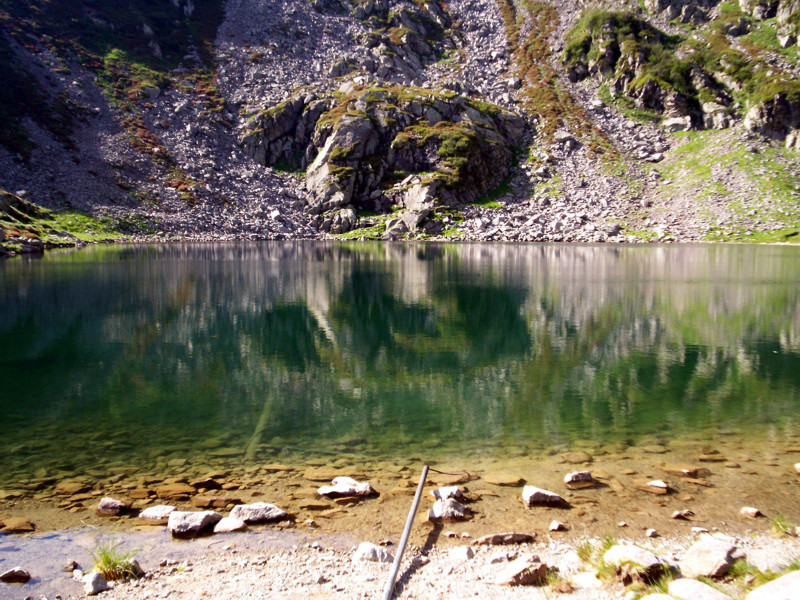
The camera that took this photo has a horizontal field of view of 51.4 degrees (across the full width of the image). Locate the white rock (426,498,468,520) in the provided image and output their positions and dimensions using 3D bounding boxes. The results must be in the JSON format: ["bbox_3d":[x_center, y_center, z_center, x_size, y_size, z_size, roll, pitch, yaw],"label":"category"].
[{"bbox_3d":[0.332,1.458,5.806,0.285,0.120,0.190,1,5,3],"label":"white rock"}]

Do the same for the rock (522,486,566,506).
[{"bbox_3d":[1.109,1.509,6.380,0.353,0.116,0.201,1,5,10],"label":"rock"}]

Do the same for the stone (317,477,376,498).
[{"bbox_3d":[-0.405,1.417,6.291,0.430,0.120,0.230,0,5,-4],"label":"stone"}]

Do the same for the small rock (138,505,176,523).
[{"bbox_3d":[-1.782,1.562,6.096,0.286,0.082,0.177,-1,5,-17],"label":"small rock"}]

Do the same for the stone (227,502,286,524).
[{"bbox_3d":[-0.982,1.465,5.767,0.405,0.100,0.210,-1,5,-10],"label":"stone"}]

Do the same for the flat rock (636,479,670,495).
[{"bbox_3d":[2.078,1.533,6.820,0.262,0.092,0.170,1,5,17],"label":"flat rock"}]

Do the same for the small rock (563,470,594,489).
[{"bbox_3d":[1.494,1.501,6.959,0.251,0.121,0.171,1,5,12],"label":"small rock"}]

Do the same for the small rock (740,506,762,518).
[{"bbox_3d":[2.465,1.489,5.832,0.148,0.065,0.105,2,5,23],"label":"small rock"}]

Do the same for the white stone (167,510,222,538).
[{"bbox_3d":[-1.427,1.562,5.784,0.383,0.138,0.237,-1,5,-14],"label":"white stone"}]

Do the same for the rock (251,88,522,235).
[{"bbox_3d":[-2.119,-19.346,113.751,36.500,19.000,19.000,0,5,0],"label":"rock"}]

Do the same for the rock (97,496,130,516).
[{"bbox_3d":[-2.168,1.559,6.282,0.234,0.109,0.176,-2,5,-19],"label":"rock"}]

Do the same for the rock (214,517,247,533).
[{"bbox_3d":[-1.190,1.577,5.836,0.225,0.075,0.146,-1,5,-12],"label":"rock"}]

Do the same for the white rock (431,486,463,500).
[{"bbox_3d":[0.344,1.429,6.138,0.230,0.110,0.170,1,5,3],"label":"white rock"}]

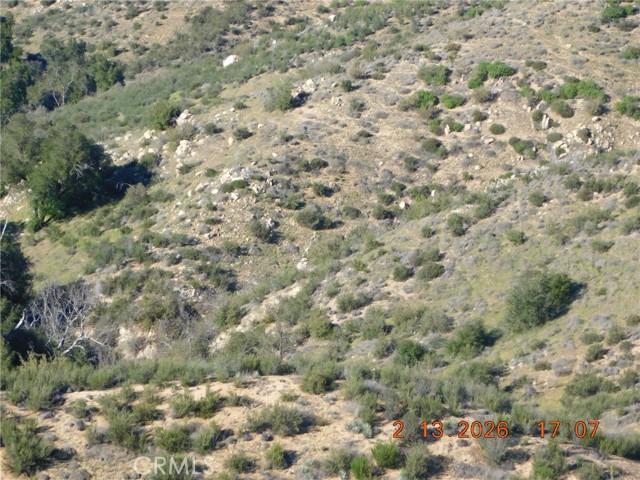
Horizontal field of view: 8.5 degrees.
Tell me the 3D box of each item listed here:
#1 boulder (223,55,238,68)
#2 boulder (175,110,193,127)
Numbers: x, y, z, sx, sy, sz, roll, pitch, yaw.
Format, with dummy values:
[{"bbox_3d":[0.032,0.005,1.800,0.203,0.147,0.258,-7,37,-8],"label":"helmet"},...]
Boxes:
[{"bbox_3d":[-9.181,-18.311,440.000,1.600,1.350,1.400,0,8,0],"label":"boulder"},{"bbox_3d":[-12.252,-10.906,385.000,1.550,1.400,1.350,0,8,0],"label":"boulder"}]

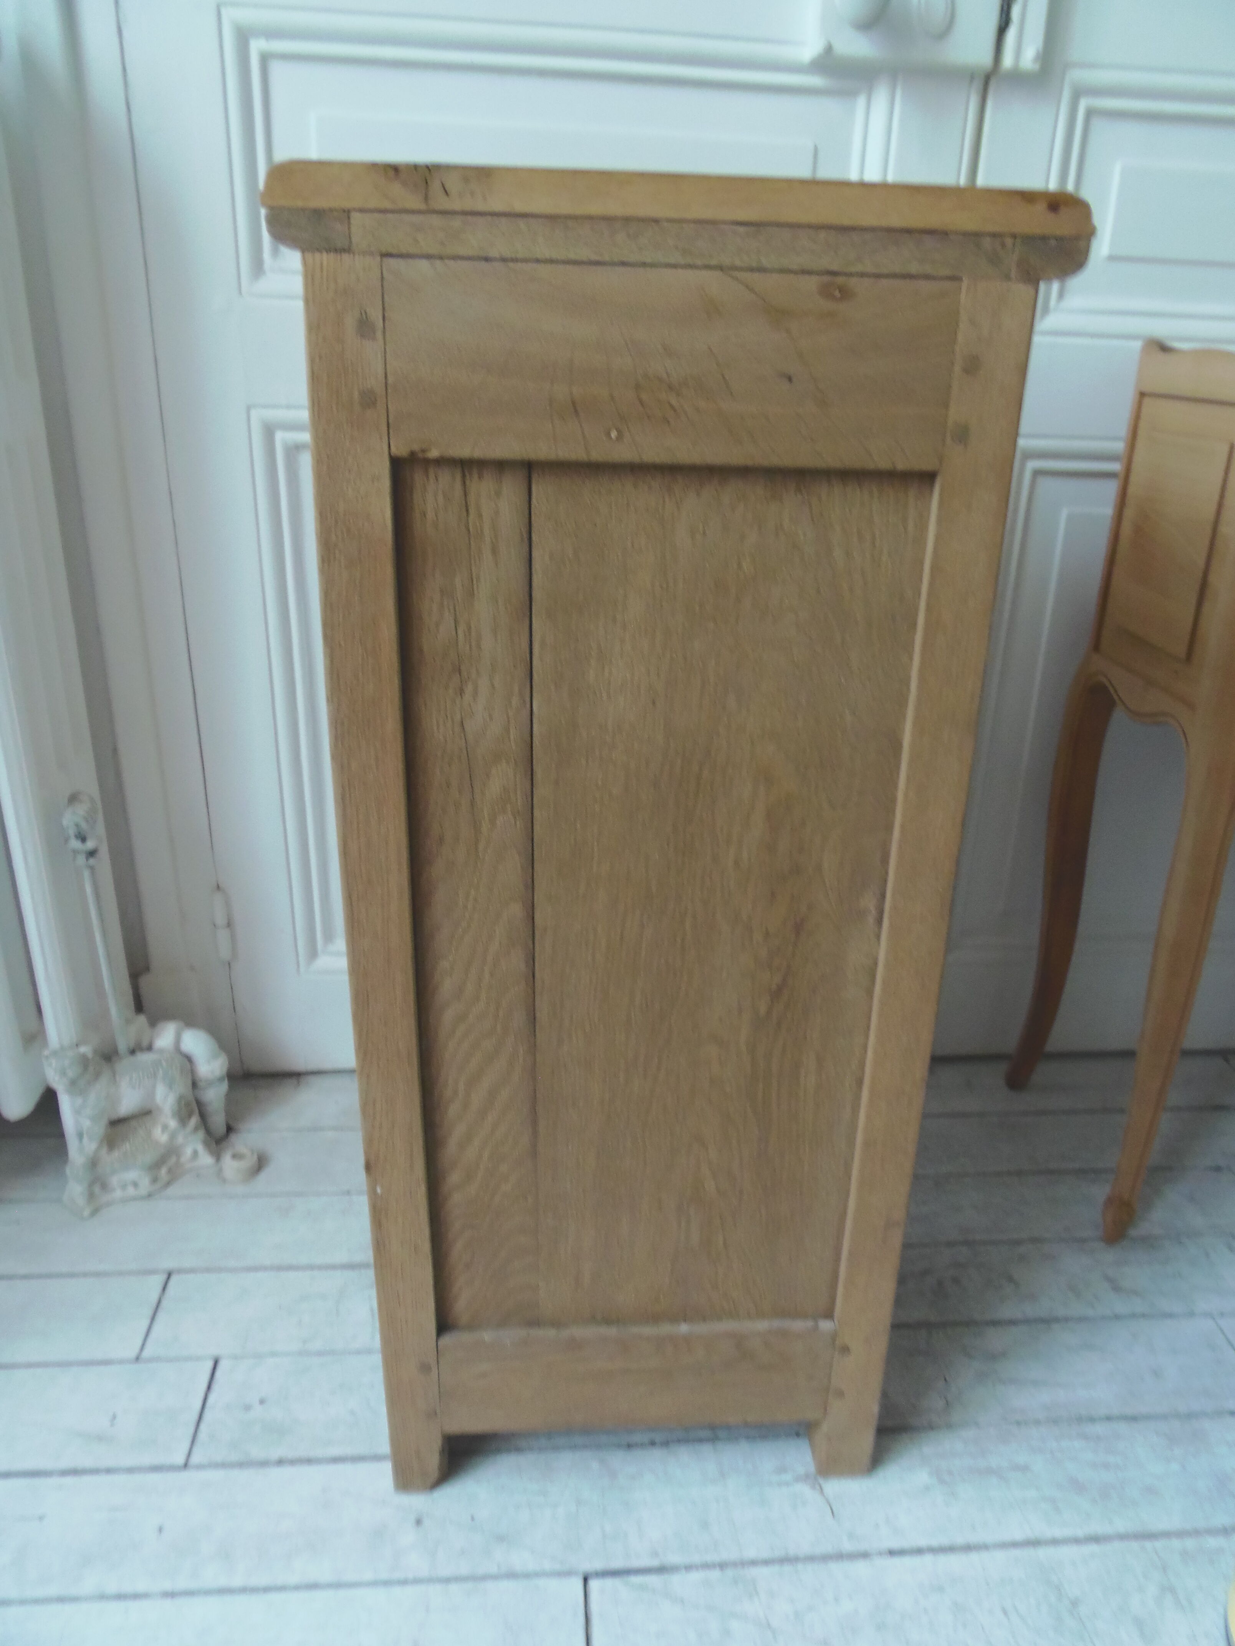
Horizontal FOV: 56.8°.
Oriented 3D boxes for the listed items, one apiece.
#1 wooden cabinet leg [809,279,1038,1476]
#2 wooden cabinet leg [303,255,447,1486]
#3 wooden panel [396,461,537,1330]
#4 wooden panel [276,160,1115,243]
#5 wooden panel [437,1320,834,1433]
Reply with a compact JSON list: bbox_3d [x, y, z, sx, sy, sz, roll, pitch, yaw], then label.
[{"bbox_3d":[0.183,0.109,0.745,0.043,0.840,0.032,0,22,-4],"label":"wooden cabinet leg"},{"bbox_3d":[-0.136,0.102,0.695,0.037,0.800,0.037,0,21,-4],"label":"wooden cabinet leg"},{"bbox_3d":[-0.087,0.079,0.719,0.075,0.589,0.018,0,22,-4],"label":"wooden panel"},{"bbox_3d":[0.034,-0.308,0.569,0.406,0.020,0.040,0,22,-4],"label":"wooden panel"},{"bbox_3d":[0.014,0.405,0.849,0.288,0.099,0.024,0,22,-4],"label":"wooden panel"}]

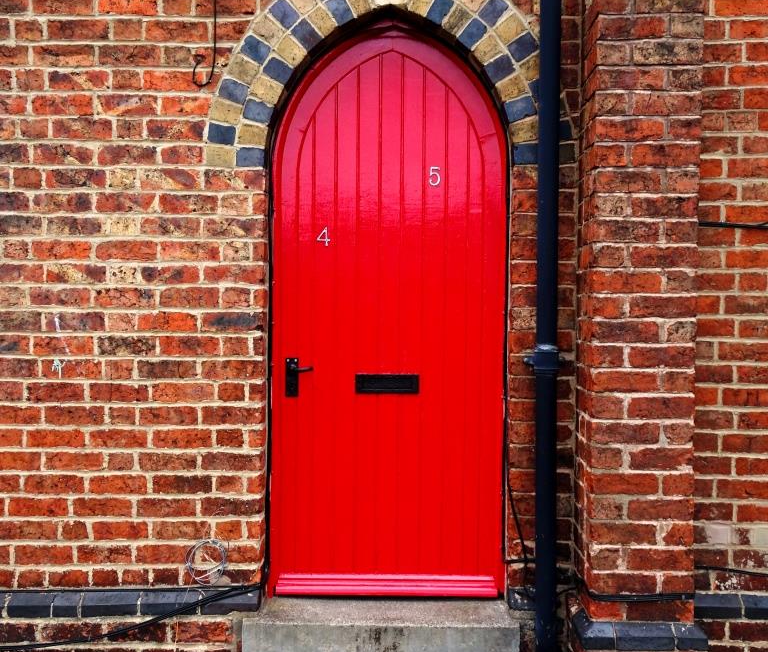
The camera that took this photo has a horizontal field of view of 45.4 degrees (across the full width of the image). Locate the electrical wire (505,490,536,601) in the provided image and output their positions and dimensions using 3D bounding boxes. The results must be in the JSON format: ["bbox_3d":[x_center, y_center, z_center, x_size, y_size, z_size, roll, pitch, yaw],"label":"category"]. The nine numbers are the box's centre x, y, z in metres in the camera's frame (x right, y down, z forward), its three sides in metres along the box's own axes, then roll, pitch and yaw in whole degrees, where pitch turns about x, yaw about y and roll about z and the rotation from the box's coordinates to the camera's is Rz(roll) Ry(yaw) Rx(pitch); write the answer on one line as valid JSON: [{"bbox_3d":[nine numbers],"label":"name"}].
[{"bbox_3d":[0.518,0.828,3.454,0.120,0.421,0.060,0,3,0],"label":"electrical wire"}]

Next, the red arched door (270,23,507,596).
[{"bbox_3d":[0.020,-0.044,3.574,0.925,2.237,0.070,0,3,0],"label":"red arched door"}]

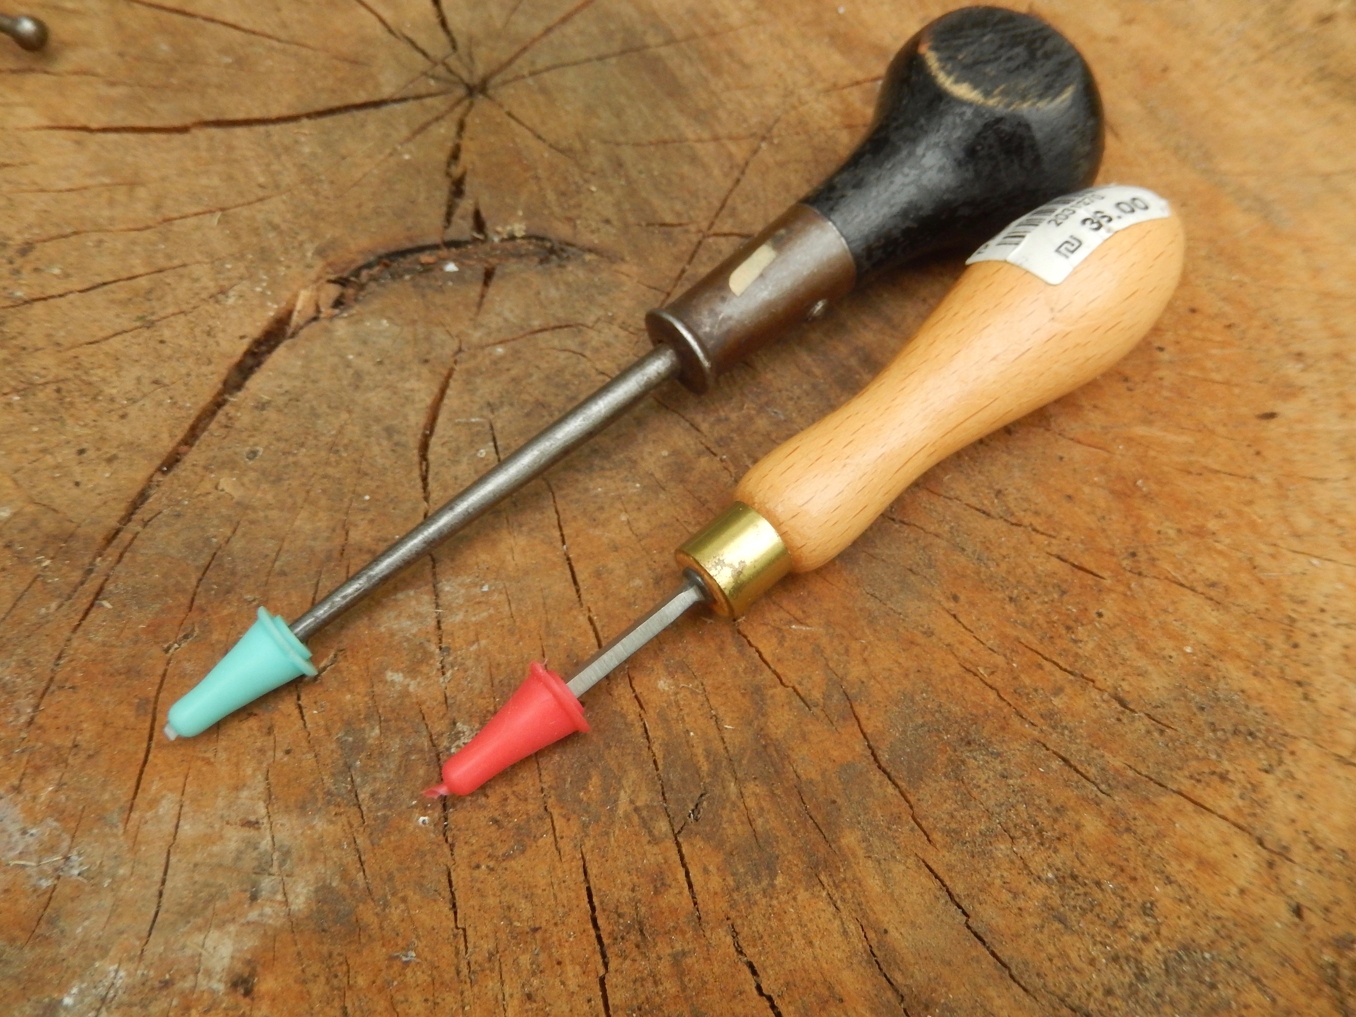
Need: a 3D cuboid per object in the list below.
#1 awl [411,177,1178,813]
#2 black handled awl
[{"bbox_3d":[0.028,-0.006,0.190,0.170,0.031,0.031,-38,66,-15],"label":"awl"},{"bbox_3d":[0.002,-0.029,0.203,0.214,0.038,0.043,-38,66,-18],"label":"black handled awl"}]

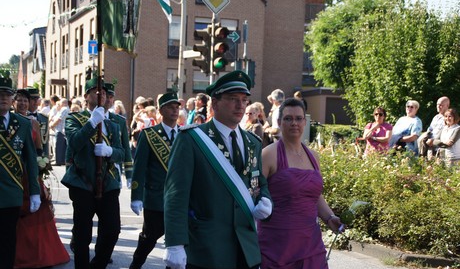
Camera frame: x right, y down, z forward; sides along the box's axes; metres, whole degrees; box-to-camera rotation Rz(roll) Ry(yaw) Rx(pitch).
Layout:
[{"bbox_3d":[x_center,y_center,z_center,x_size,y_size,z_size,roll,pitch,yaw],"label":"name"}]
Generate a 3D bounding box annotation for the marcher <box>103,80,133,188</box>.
[{"bbox_3d":[-1.315,0.377,8.238,0.550,1.850,0.380,1,3,-25],"label":"marcher"}]

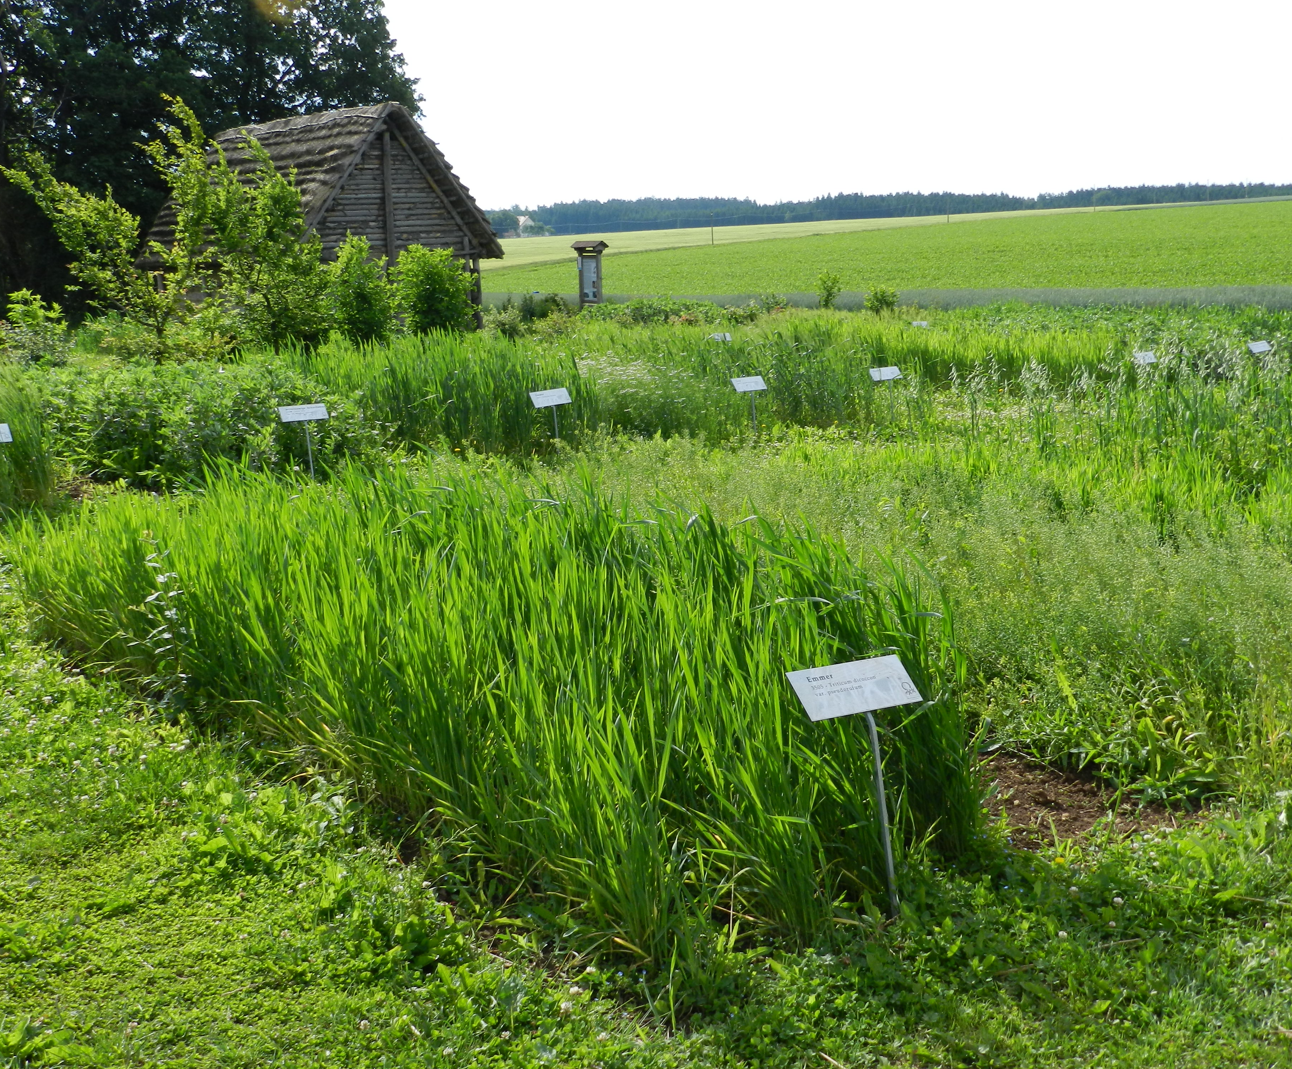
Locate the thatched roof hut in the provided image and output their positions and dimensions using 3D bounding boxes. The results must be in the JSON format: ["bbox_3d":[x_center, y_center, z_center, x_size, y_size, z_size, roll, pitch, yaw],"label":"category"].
[{"bbox_3d":[-8.403,-7.561,38.601,5.350,5.220,9.270,-11,15,-37],"label":"thatched roof hut"}]

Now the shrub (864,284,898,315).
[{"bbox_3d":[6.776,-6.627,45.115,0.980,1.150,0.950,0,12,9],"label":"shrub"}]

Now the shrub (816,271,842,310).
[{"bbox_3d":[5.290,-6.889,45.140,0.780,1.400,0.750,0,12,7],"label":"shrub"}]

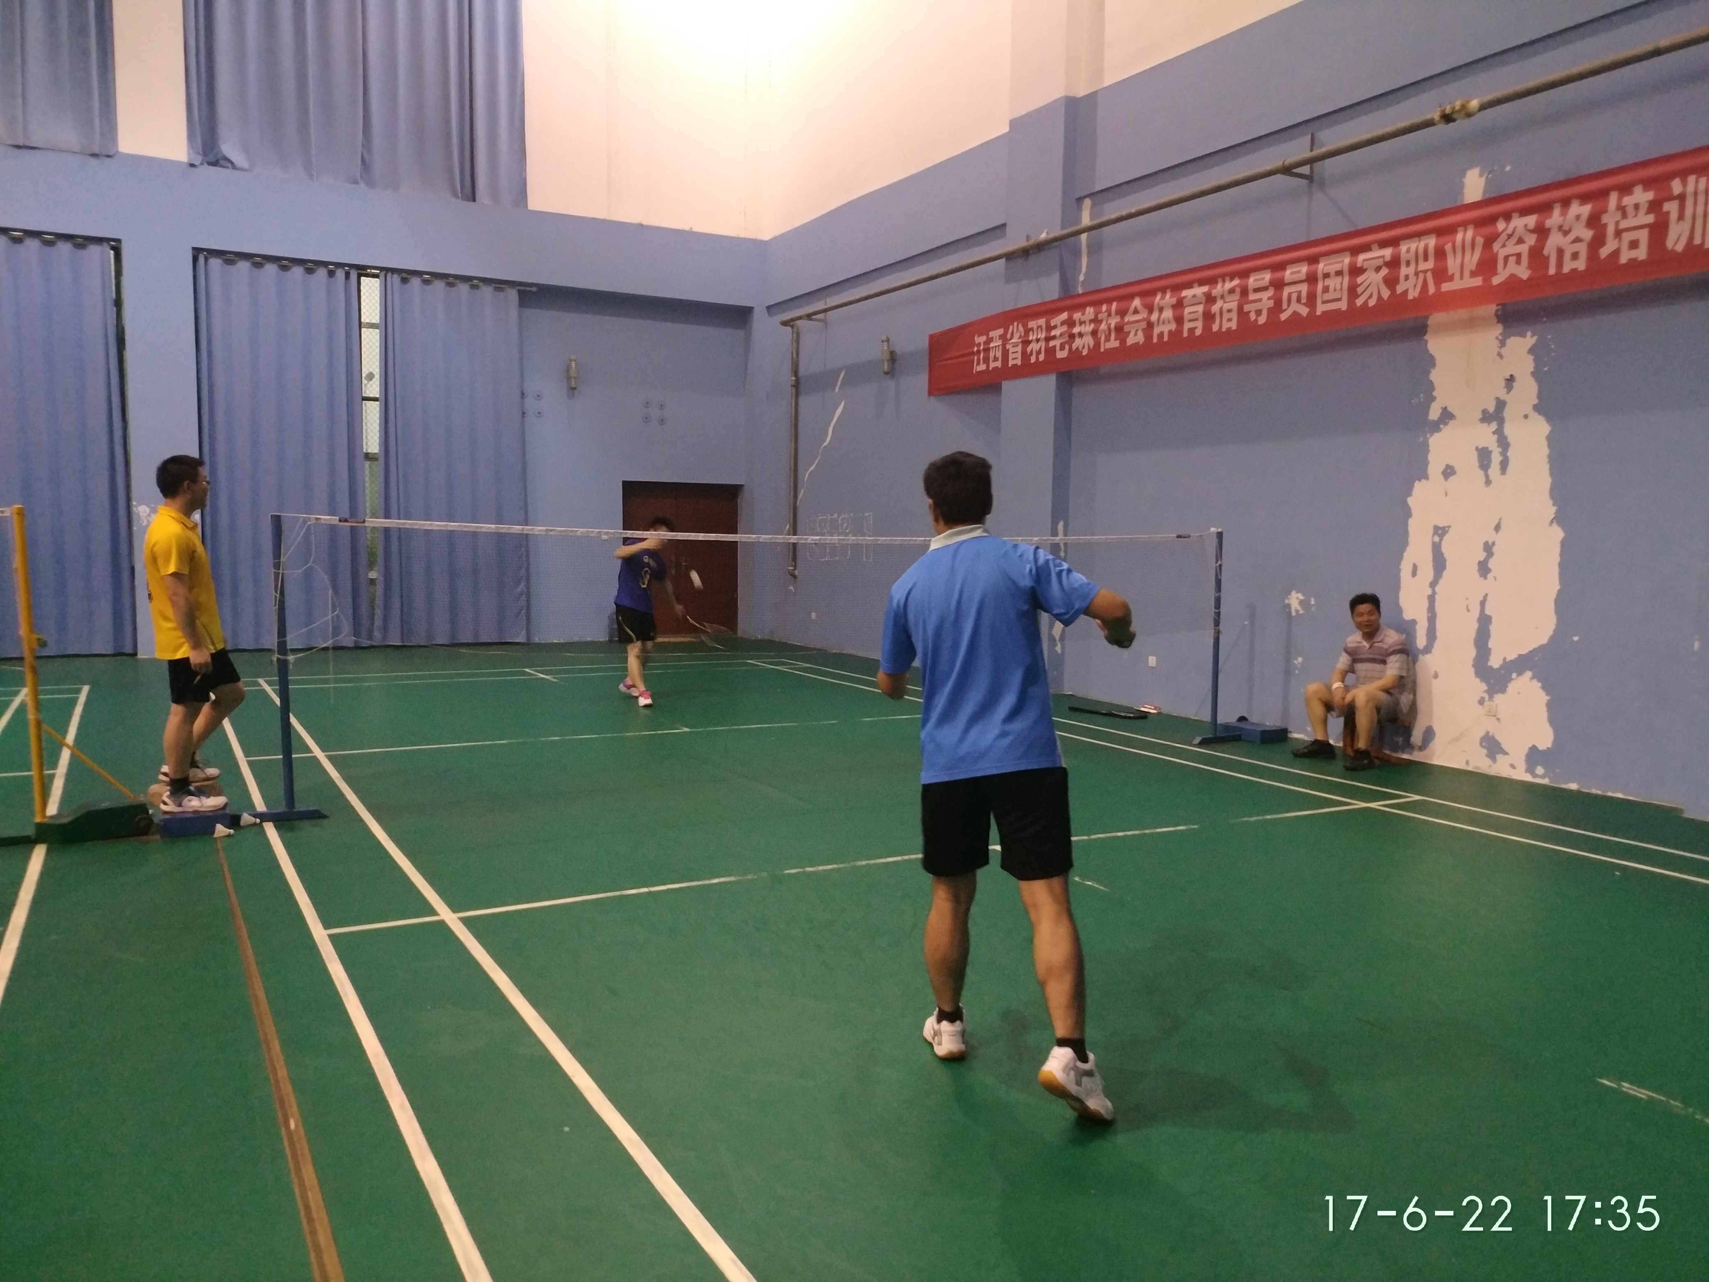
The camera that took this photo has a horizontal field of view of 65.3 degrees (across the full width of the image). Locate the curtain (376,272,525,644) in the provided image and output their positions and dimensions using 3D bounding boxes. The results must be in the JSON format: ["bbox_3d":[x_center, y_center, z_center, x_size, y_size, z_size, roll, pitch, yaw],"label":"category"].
[{"bbox_3d":[-4.915,-2.173,16.338,1.780,4.420,0.130,-2,5,-28],"label":"curtain"}]

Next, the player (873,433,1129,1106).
[{"bbox_3d":[0.379,0.362,3.668,0.670,1.730,0.650,0,5,-6],"label":"player"}]

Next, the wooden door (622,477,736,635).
[{"bbox_3d":[-2.363,-1.061,18.034,1.720,2.070,0.100,-2,5,-28],"label":"wooden door"}]

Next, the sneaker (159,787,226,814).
[{"bbox_3d":[-3.216,0.775,6.502,0.290,0.115,0.105,-1,5,-16],"label":"sneaker"}]

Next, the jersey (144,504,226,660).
[{"bbox_3d":[-3.276,-0.281,6.509,0.320,0.720,0.480,-3,6,-36],"label":"jersey"}]

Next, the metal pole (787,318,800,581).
[{"bbox_3d":[-0.783,-2.448,17.303,0.110,3.270,0.110,-2,5,-28],"label":"metal pole"}]

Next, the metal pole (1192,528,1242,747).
[{"bbox_3d":[2.662,-0.035,9.749,0.450,1.560,0.090,-2,5,-28],"label":"metal pole"}]

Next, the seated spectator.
[{"bbox_3d":[3.474,0.245,9.063,0.670,1.140,0.560,-4,7,-43],"label":"seated spectator"}]

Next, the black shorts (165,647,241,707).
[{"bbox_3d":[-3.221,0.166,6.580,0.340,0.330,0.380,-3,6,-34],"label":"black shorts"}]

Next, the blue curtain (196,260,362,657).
[{"bbox_3d":[-6.595,-2.100,15.431,1.760,4.430,0.130,-2,5,-28],"label":"blue curtain"}]

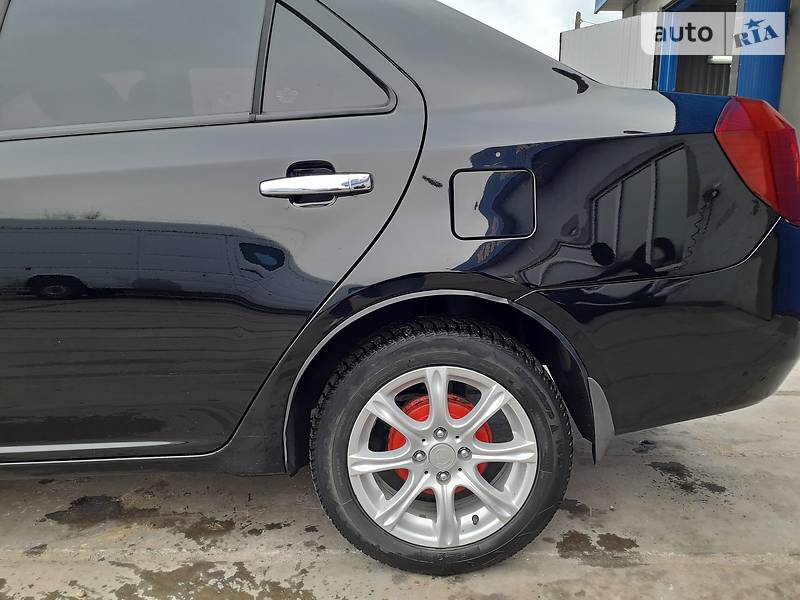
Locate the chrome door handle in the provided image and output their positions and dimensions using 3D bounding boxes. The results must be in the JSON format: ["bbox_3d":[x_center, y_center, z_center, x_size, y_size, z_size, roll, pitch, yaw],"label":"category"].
[{"bbox_3d":[-0.172,-0.234,1.276,0.230,0.047,0.045,-2,9,0],"label":"chrome door handle"}]

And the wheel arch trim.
[{"bbox_3d":[0.100,0.169,1.367,0.709,0.388,0.080,-1,9,0],"label":"wheel arch trim"}]

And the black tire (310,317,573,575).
[{"bbox_3d":[0.095,0.342,1.494,0.610,0.610,0.200,-1,9,0],"label":"black tire"}]

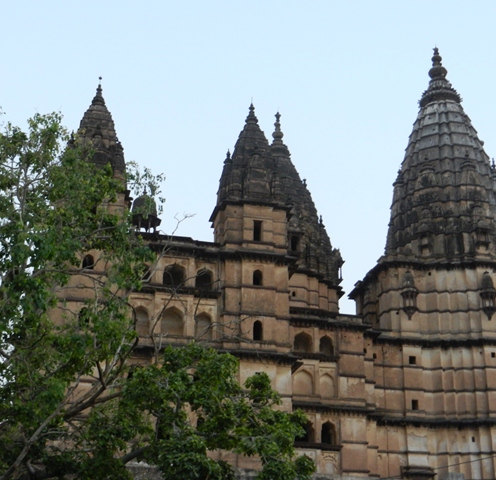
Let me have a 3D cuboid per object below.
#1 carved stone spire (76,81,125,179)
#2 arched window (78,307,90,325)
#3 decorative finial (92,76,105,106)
[{"bbox_3d":[-12.464,-8.379,79.780,4.620,10.920,4.620,6,-23,-13],"label":"carved stone spire"},{"bbox_3d":[-13.467,6.326,80.791,0.884,1.569,0.400,6,-21,-15],"label":"arched window"},{"bbox_3d":[-12.402,-12.352,81.450,1.020,2.870,1.020,6,-23,-13],"label":"decorative finial"}]

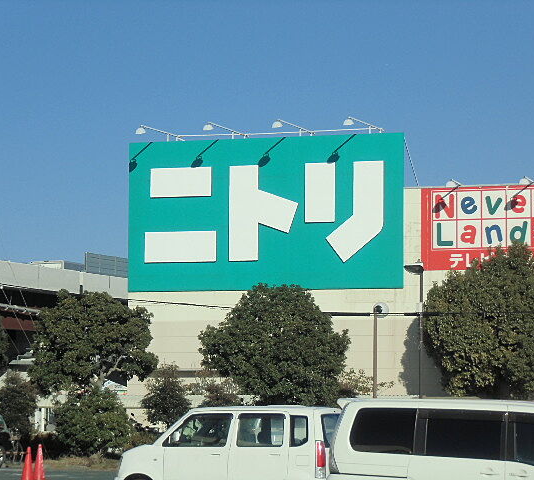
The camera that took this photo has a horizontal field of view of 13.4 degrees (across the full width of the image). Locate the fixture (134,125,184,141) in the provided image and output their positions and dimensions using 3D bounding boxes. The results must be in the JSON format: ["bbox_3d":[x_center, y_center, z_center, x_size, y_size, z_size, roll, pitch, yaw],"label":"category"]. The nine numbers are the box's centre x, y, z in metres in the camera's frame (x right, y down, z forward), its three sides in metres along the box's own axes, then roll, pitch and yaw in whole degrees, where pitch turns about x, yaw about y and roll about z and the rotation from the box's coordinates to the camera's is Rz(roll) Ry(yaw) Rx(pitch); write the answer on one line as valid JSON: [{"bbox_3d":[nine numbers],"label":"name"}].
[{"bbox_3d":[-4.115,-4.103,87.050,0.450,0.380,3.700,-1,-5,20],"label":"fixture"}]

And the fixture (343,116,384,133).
[{"bbox_3d":[3.571,-4.107,82.757,0.420,0.420,4.080,-1,-4,20],"label":"fixture"}]

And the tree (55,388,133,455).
[{"bbox_3d":[-5.985,6.260,78.000,2.570,2.400,2.570,0,-4,0],"label":"tree"}]

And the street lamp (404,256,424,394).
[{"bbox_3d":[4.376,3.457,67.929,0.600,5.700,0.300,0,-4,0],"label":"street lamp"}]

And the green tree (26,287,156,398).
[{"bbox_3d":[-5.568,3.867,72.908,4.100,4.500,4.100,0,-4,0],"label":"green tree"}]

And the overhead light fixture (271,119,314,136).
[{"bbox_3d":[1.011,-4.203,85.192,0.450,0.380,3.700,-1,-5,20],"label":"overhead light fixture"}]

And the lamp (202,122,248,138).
[{"bbox_3d":[-1.472,-3.979,84.530,0.420,0.420,3.980,-1,-4,20],"label":"lamp"}]

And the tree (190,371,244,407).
[{"bbox_3d":[-1.821,6.166,82.000,1.880,2.850,1.880,-1,-5,20],"label":"tree"}]

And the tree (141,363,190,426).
[{"bbox_3d":[-3.682,6.022,82.500,1.710,3.080,1.710,0,-4,0],"label":"tree"}]

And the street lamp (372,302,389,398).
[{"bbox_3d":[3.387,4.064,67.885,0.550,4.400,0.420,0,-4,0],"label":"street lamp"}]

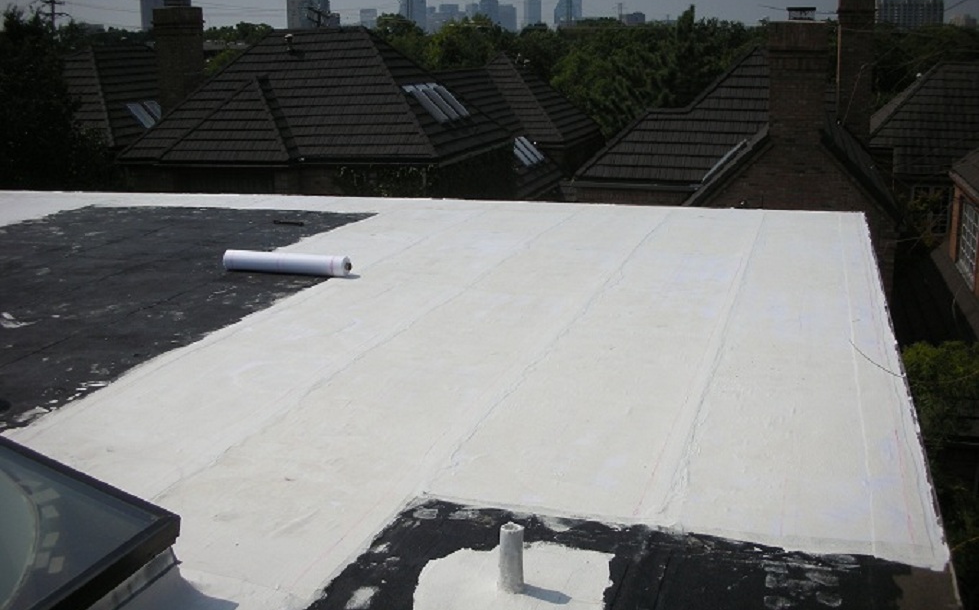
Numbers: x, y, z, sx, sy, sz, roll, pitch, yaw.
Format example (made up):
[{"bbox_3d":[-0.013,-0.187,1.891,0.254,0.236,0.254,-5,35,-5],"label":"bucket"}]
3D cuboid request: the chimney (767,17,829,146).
[{"bbox_3d":[5.903,-4.259,18.900,1.060,2.300,0.880,5,16,18],"label":"chimney"}]

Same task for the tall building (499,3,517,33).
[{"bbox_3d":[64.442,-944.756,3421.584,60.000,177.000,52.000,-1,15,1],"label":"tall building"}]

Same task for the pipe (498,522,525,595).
[{"bbox_3d":[0.067,0.775,3.033,0.073,0.211,0.073,-1,15,1],"label":"pipe"}]

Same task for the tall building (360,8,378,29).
[{"bbox_3d":[-412.911,-955.252,3400.000,42.066,116.651,33.652,5,16,19],"label":"tall building"}]

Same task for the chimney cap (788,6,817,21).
[{"bbox_3d":[5.965,-5.555,18.900,0.510,0.222,0.459,5,16,18],"label":"chimney cap"}]

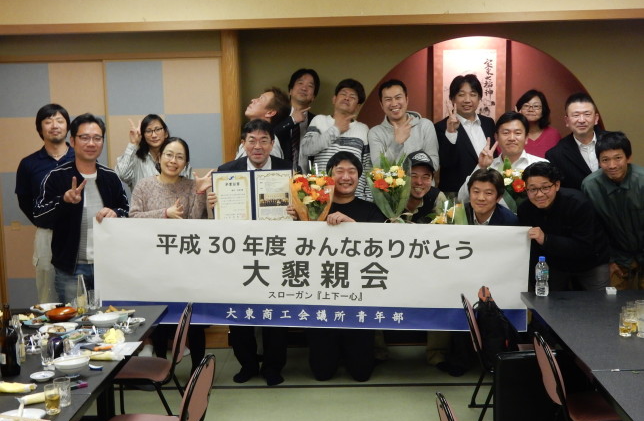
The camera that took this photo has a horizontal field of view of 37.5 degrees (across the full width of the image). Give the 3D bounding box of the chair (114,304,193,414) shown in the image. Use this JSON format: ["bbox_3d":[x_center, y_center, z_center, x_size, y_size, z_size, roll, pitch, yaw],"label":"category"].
[{"bbox_3d":[-0.895,0.779,4.812,0.490,0.690,0.450,-1,7,2],"label":"chair"}]

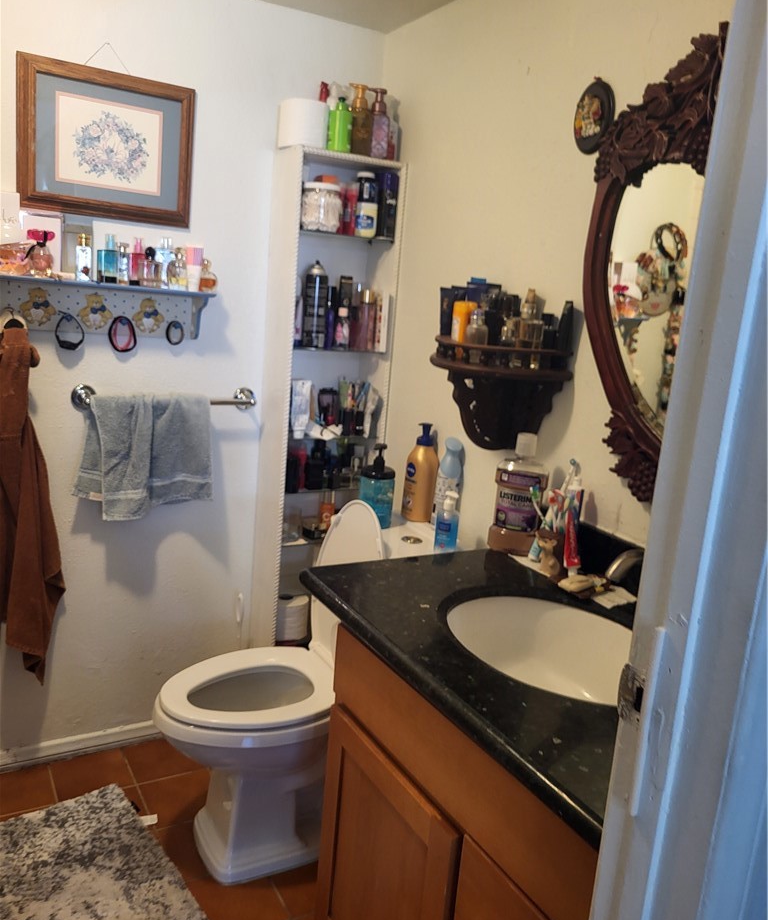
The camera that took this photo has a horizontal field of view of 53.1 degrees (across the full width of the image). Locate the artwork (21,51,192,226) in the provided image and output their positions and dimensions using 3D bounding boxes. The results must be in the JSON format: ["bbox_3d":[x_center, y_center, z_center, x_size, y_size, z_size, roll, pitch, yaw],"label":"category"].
[{"bbox_3d":[-0.679,-0.774,1.902,0.409,0.344,0.026,-3,15,-31],"label":"artwork"}]

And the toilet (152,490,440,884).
[{"bbox_3d":[-0.193,0.530,1.901,0.734,0.852,0.405,-2,13,-30],"label":"toilet"}]

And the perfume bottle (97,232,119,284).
[{"bbox_3d":[-0.690,-0.503,1.927,0.051,0.121,0.036,-2,13,-27],"label":"perfume bottle"}]

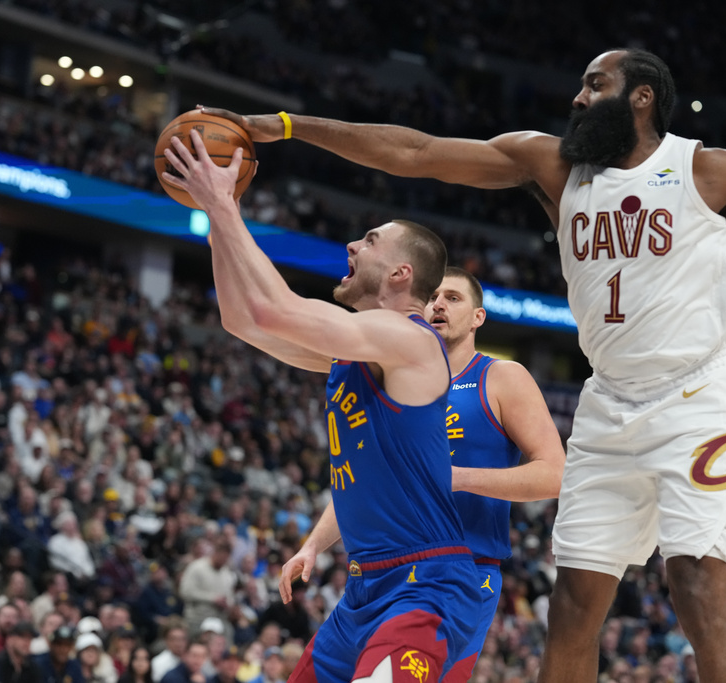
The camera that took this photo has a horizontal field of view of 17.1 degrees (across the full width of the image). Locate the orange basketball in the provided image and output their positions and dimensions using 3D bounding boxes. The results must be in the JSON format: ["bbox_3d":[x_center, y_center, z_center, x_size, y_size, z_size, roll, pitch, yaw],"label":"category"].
[{"bbox_3d":[-0.373,-0.431,5.740,0.240,0.240,0.240,3,-10,0],"label":"orange basketball"}]

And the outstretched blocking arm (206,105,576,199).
[{"bbox_3d":[0.049,-0.461,5.740,0.880,0.165,0.170,7,-10,-1],"label":"outstretched blocking arm"}]

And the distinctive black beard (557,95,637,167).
[{"bbox_3d":[0.555,-0.496,5.700,0.165,0.170,0.165,7,-10,-20],"label":"distinctive black beard"}]

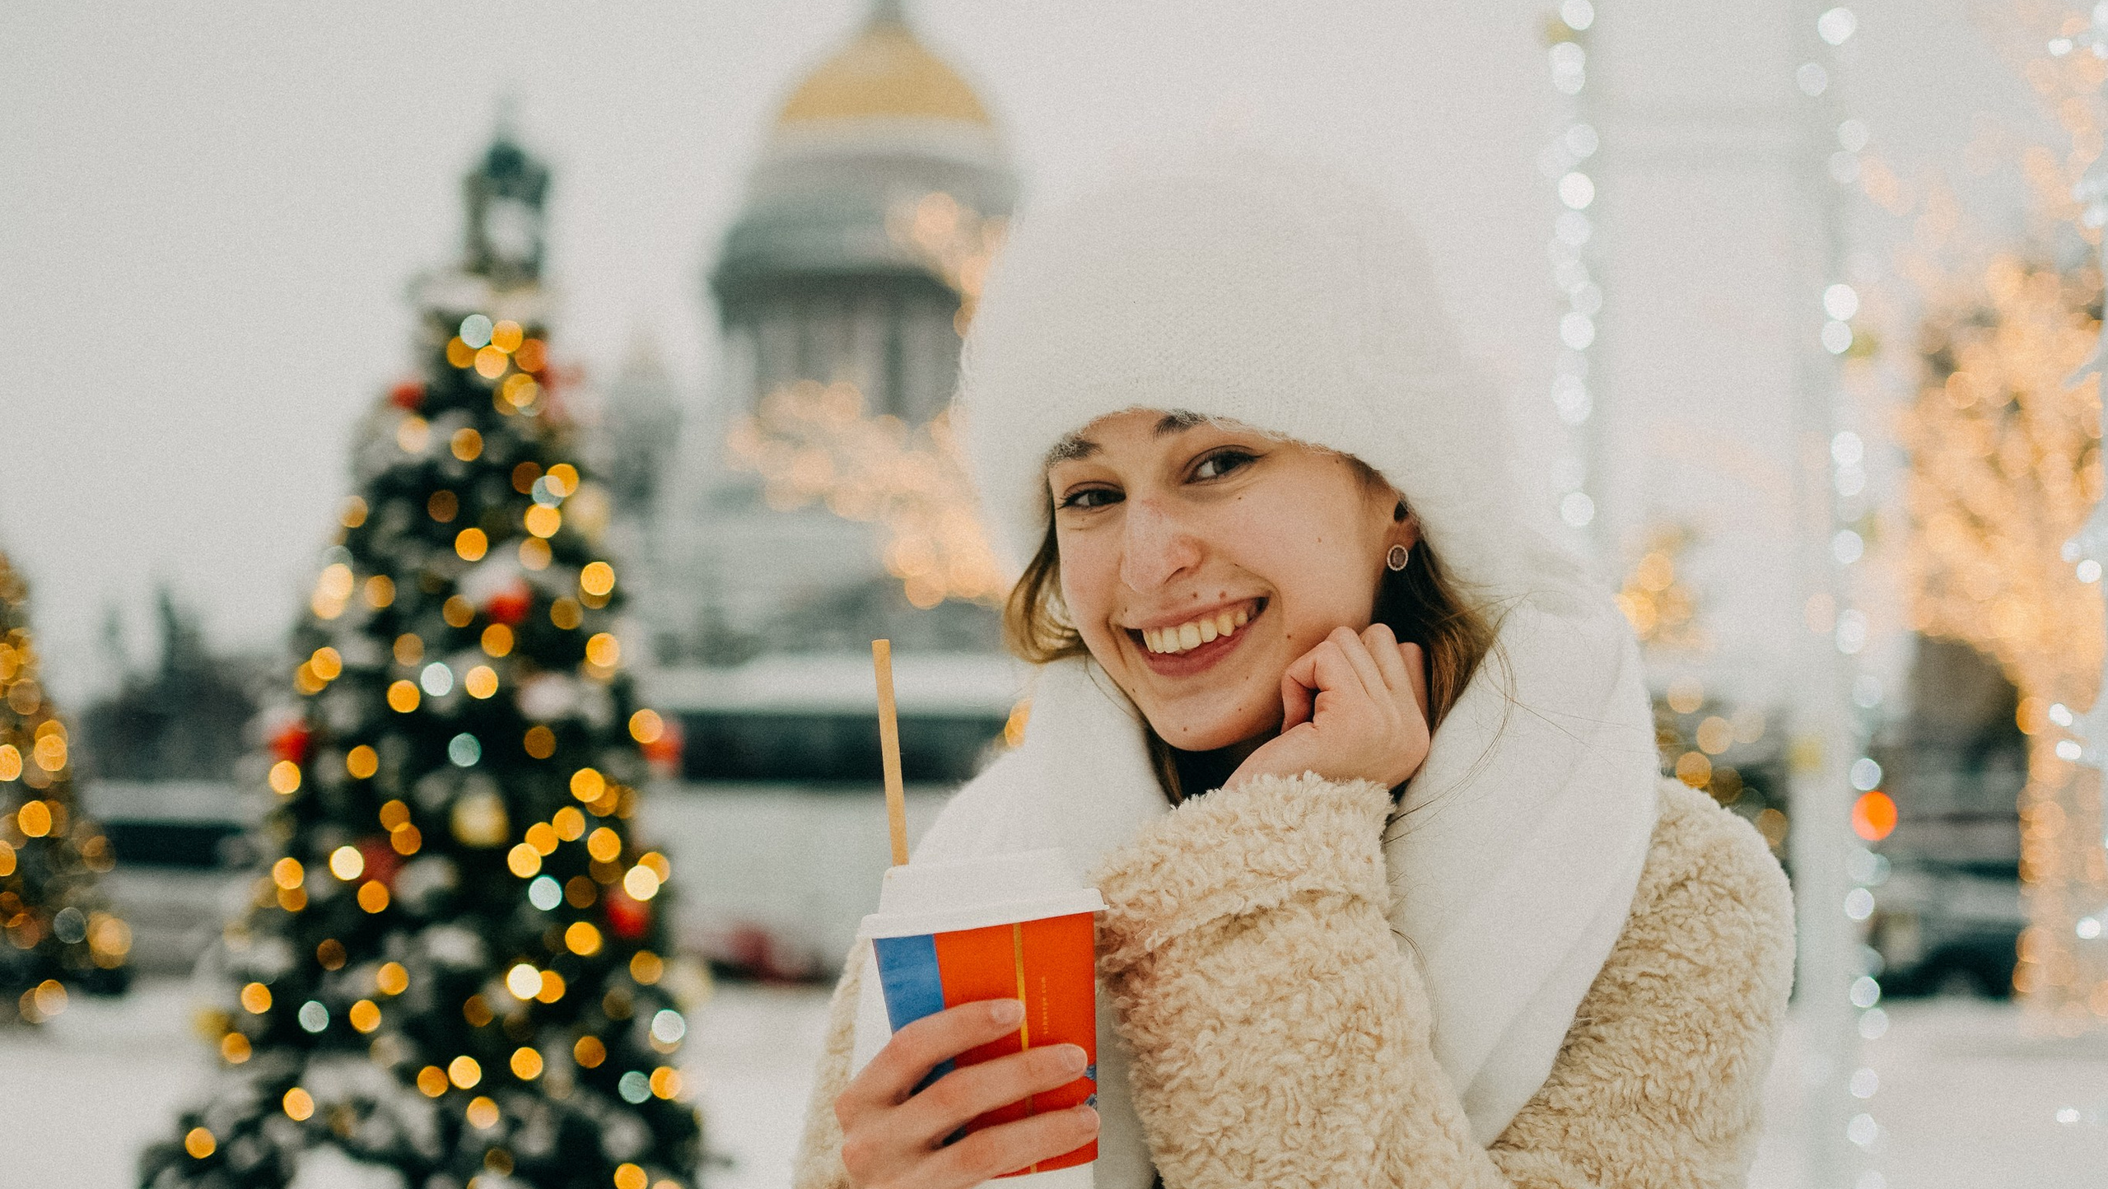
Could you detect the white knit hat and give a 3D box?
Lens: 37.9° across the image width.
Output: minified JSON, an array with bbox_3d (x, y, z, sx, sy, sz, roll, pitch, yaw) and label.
[{"bbox_3d":[0.087,-0.095,1.330,0.245,0.190,0.265,-6,-14,-2],"label":"white knit hat"}]

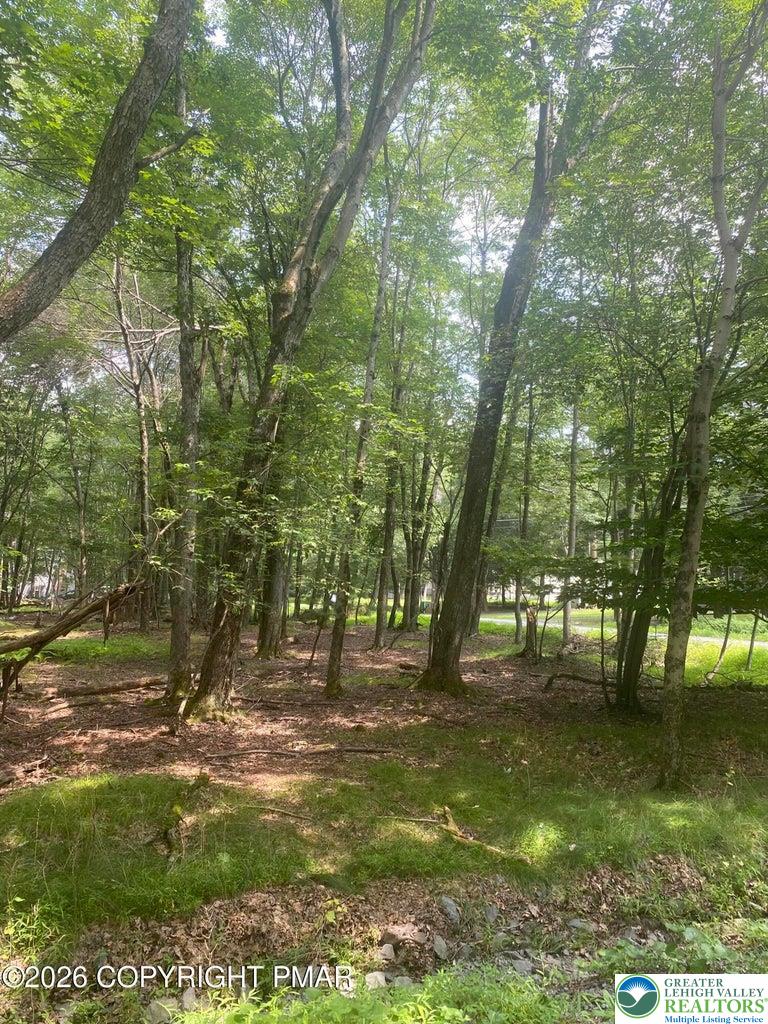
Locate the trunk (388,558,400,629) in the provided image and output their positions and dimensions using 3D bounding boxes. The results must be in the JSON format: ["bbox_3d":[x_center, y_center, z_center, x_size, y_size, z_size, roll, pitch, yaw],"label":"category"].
[{"bbox_3d":[0.328,2.541,24.018,0.320,2.175,0.260,2,-5,0],"label":"trunk"}]

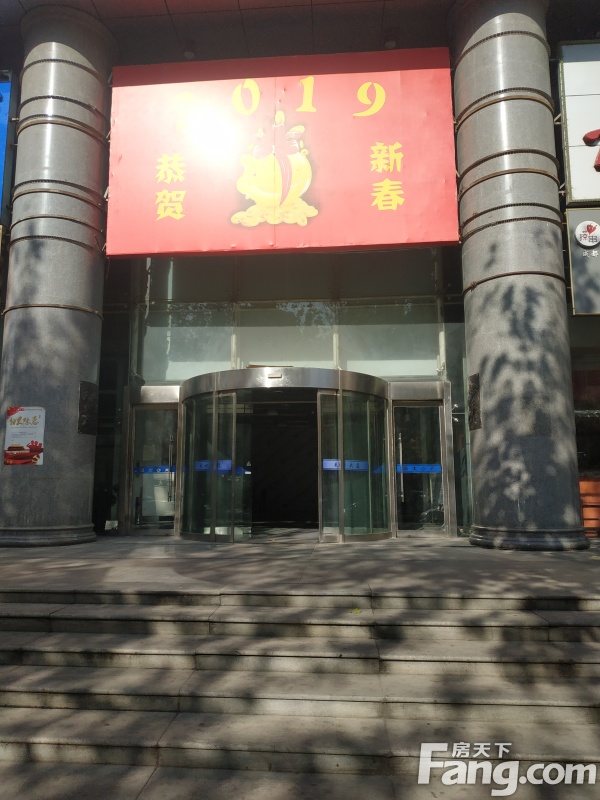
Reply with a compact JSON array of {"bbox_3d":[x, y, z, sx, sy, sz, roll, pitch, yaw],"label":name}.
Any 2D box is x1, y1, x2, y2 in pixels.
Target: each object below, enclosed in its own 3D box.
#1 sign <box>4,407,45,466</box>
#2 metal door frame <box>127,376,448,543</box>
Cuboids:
[{"bbox_3d":[-4.140,0.544,8.325,0.613,0.878,0.061,0,-8,-1],"label":"sign"},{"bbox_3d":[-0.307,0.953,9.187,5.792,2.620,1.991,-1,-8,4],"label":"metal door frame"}]

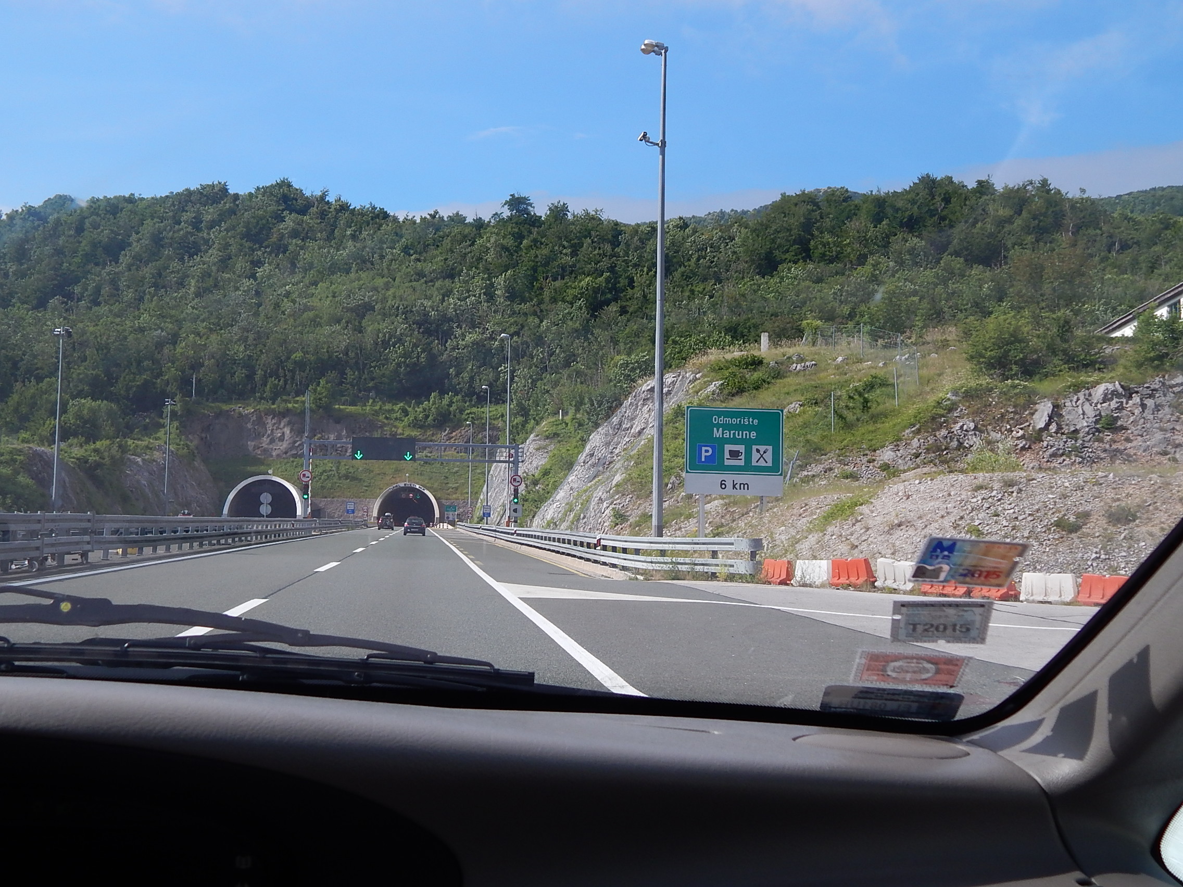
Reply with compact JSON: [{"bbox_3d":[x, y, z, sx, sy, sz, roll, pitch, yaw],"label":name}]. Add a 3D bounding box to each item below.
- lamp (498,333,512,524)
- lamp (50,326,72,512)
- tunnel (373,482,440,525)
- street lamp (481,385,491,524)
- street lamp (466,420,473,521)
[{"bbox_3d":[-6.390,-0.510,94.660,0.800,15.050,0.750,1,-4,-8],"label":"lamp"},{"bbox_3d":[-38.940,-1.040,94.890,1.400,15.050,0.900,1,-4,-8],"label":"lamp"},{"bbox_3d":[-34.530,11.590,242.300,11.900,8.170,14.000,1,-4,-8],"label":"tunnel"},{"bbox_3d":[-10.770,1.670,130.910,0.800,15.050,0.750,1,-4,-8],"label":"street lamp"},{"bbox_3d":[-16.870,4.490,177.960,0.800,15.050,0.750,1,-4,-8],"label":"street lamp"}]

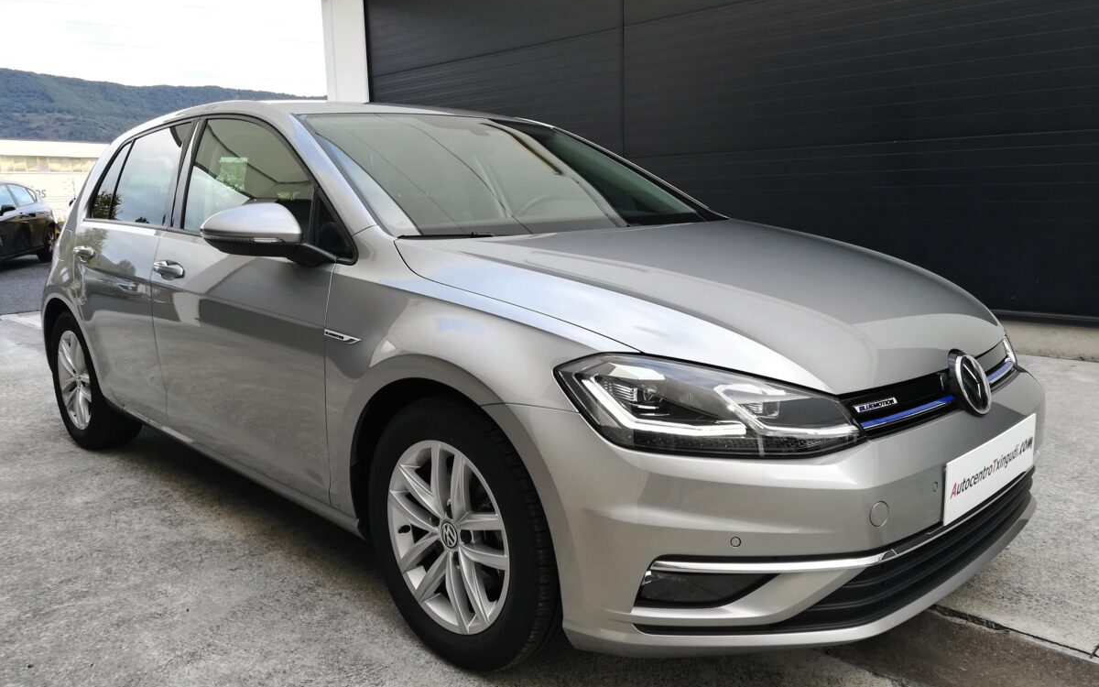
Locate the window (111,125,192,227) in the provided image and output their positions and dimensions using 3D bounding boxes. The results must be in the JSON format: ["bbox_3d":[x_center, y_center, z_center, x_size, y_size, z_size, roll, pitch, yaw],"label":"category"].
[{"bbox_3d":[-1.471,-0.617,3.057,0.620,0.380,0.050,8,-9,43],"label":"window"}]

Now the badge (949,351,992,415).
[{"bbox_3d":[0.942,0.094,1.866,0.148,0.150,0.045,-10,-11,-45],"label":"badge"}]

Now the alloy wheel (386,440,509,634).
[{"bbox_3d":[-0.178,0.425,1.916,0.442,0.442,0.180,8,13,44],"label":"alloy wheel"}]

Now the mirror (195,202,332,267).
[{"bbox_3d":[-0.728,-0.281,2.124,0.230,0.165,0.240,8,13,43],"label":"mirror"}]

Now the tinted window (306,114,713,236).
[{"bbox_3d":[-0.089,-0.582,2.757,1.420,0.110,0.870,-10,43,-45],"label":"tinted window"}]

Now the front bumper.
[{"bbox_3d":[0.753,0.289,2.087,0.660,0.520,1.790,8,13,43],"label":"front bumper"}]

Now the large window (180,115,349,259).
[{"bbox_3d":[-0.822,-0.487,2.424,1.110,0.471,0.050,8,-9,43],"label":"large window"}]

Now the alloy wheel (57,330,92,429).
[{"bbox_3d":[-2.059,0.154,3.736,0.442,0.442,0.180,8,12,43],"label":"alloy wheel"}]

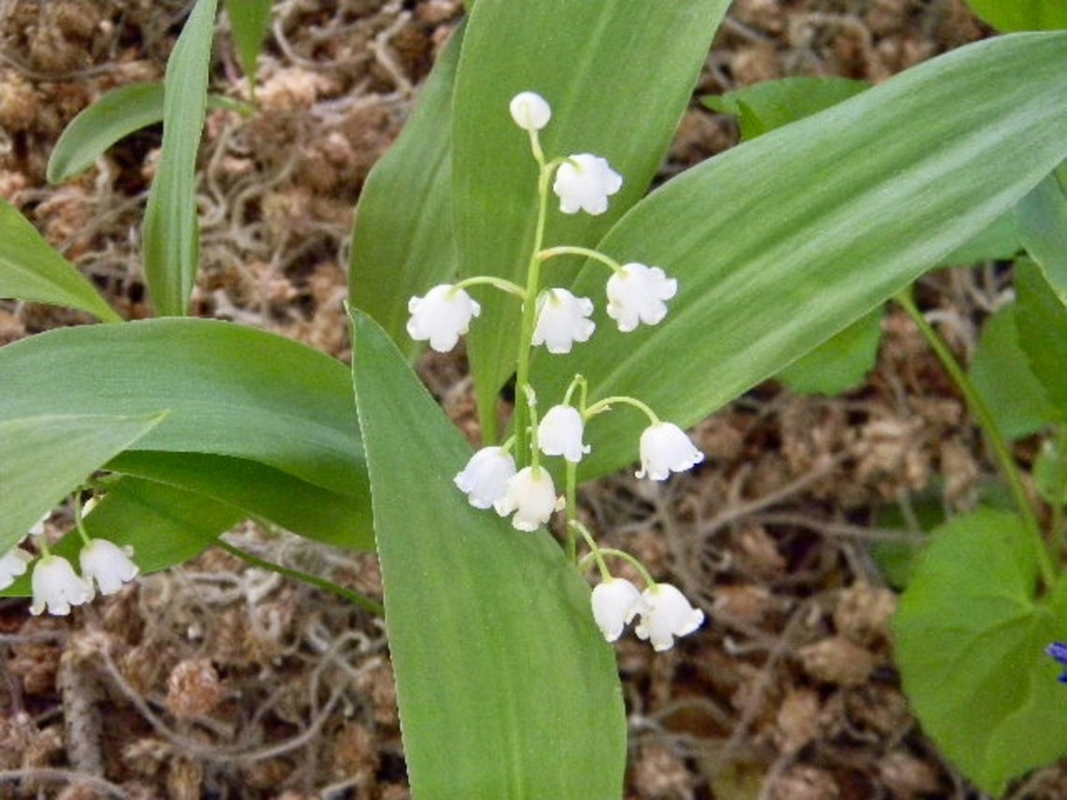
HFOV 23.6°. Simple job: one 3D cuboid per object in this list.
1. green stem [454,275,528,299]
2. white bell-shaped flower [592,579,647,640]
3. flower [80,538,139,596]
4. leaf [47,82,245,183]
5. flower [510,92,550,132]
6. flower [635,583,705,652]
[{"bbox_3d":[-0.006,-0.016,0.375,0.011,0.004,0.003,0,40,0],"label":"green stem"},{"bbox_3d":[0.013,0.032,0.385,0.008,0.009,0.008,-15,31,12],"label":"white bell-shaped flower"},{"bbox_3d":[-0.071,0.028,0.425,0.009,0.009,0.009,-18,33,14],"label":"flower"},{"bbox_3d":[-0.079,-0.054,0.520,0.041,0.017,0.015,0,40,0],"label":"leaf"},{"bbox_3d":[0.000,-0.042,0.370,0.006,0.006,0.006,0,40,0],"label":"flower"},{"bbox_3d":[0.020,0.033,0.385,0.010,0.009,0.010,-11,32,9],"label":"flower"}]

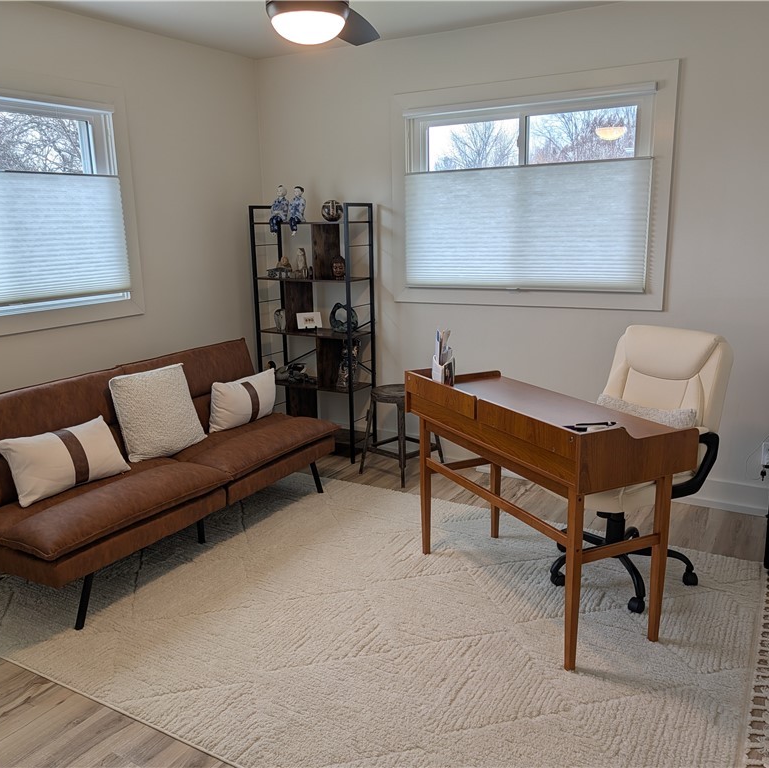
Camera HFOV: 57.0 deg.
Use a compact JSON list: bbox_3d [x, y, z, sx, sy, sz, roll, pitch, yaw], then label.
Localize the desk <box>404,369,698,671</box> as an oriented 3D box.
[{"bbox_3d":[0.550,0.417,2.695,0.485,0.825,1.070,-8,14,-25],"label":"desk"}]

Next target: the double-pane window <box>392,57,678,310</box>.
[{"bbox_3d":[0.704,-0.978,3.703,1.489,1.148,0.090,6,15,30],"label":"double-pane window"}]

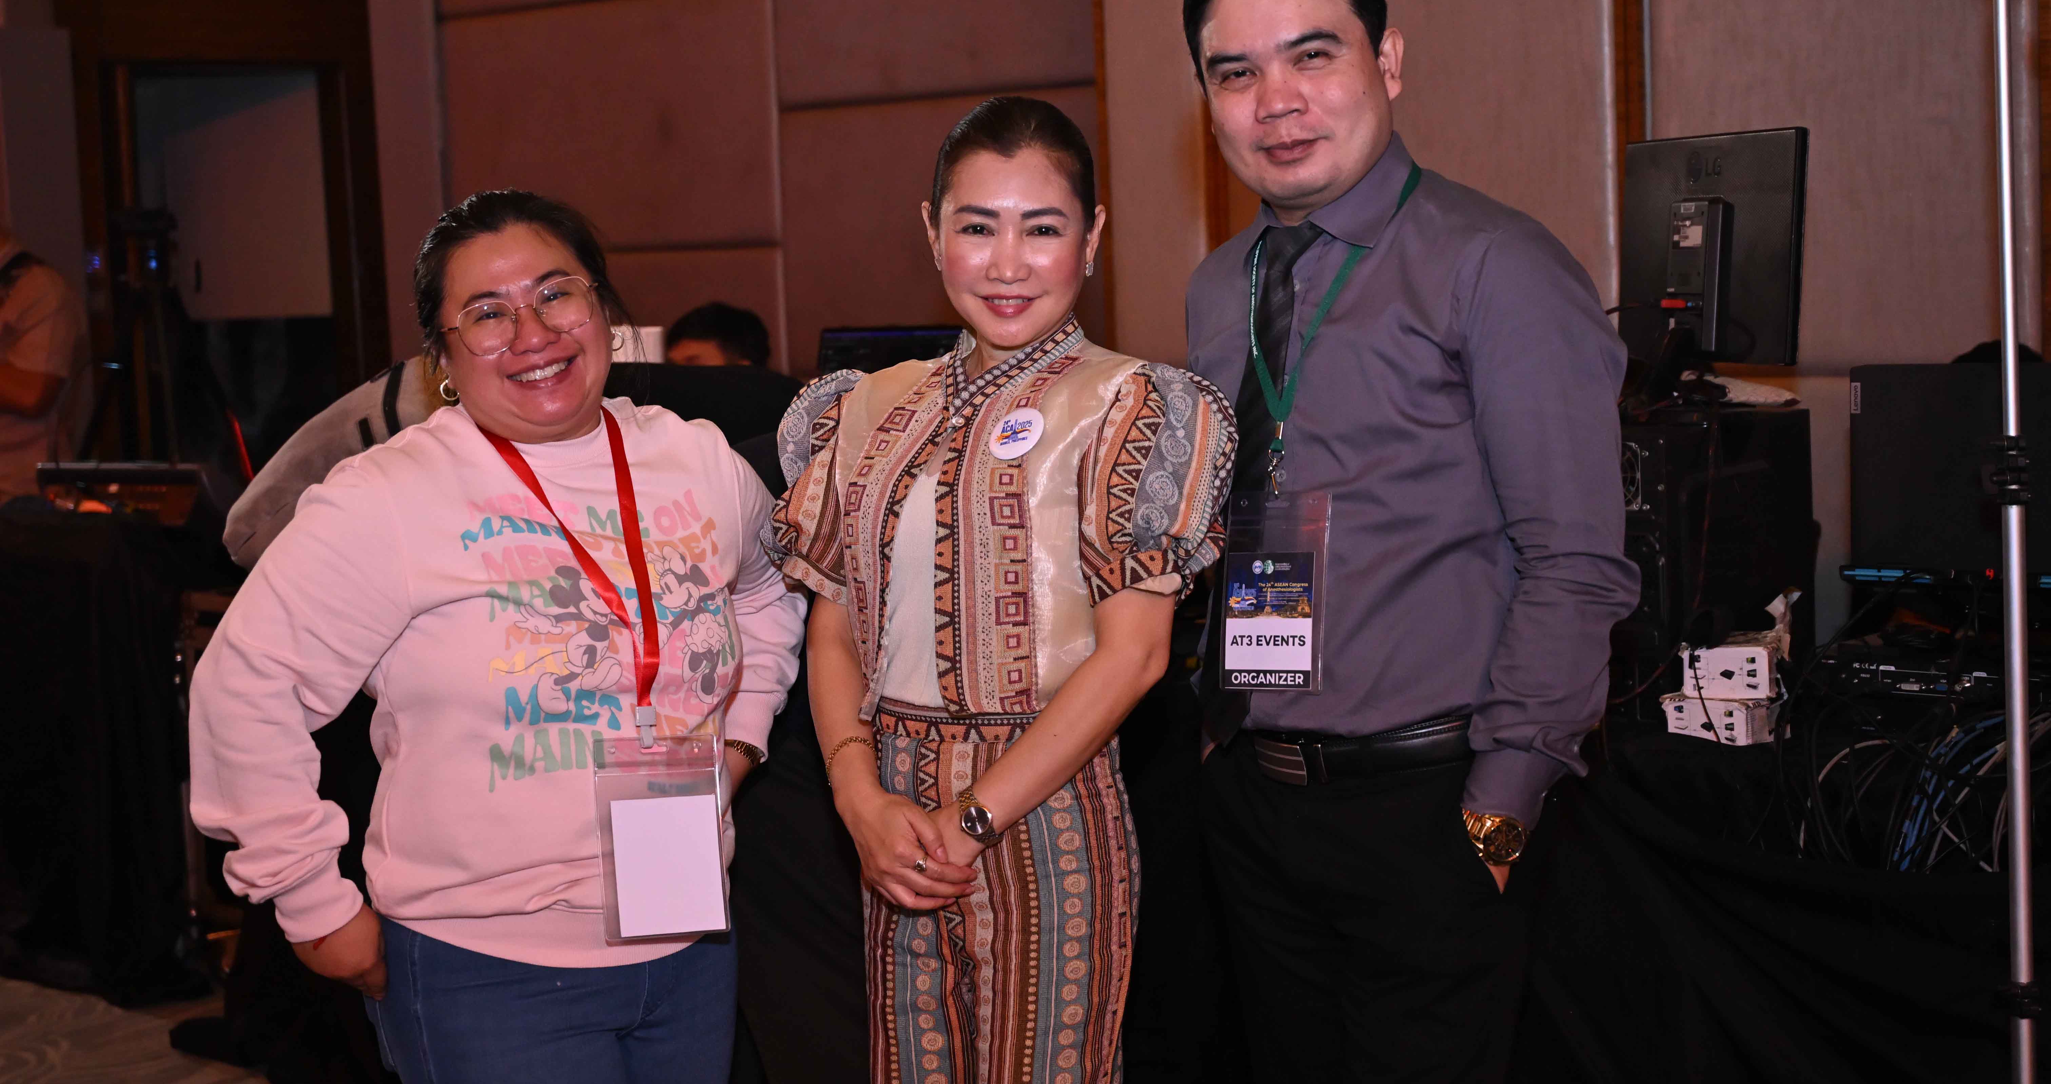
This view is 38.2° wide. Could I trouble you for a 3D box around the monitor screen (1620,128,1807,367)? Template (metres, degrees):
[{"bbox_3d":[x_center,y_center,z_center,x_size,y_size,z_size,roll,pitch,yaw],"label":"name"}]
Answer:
[{"bbox_3d":[0.851,-0.371,3.750,0.055,0.285,0.465,0,5,-14],"label":"monitor screen"}]

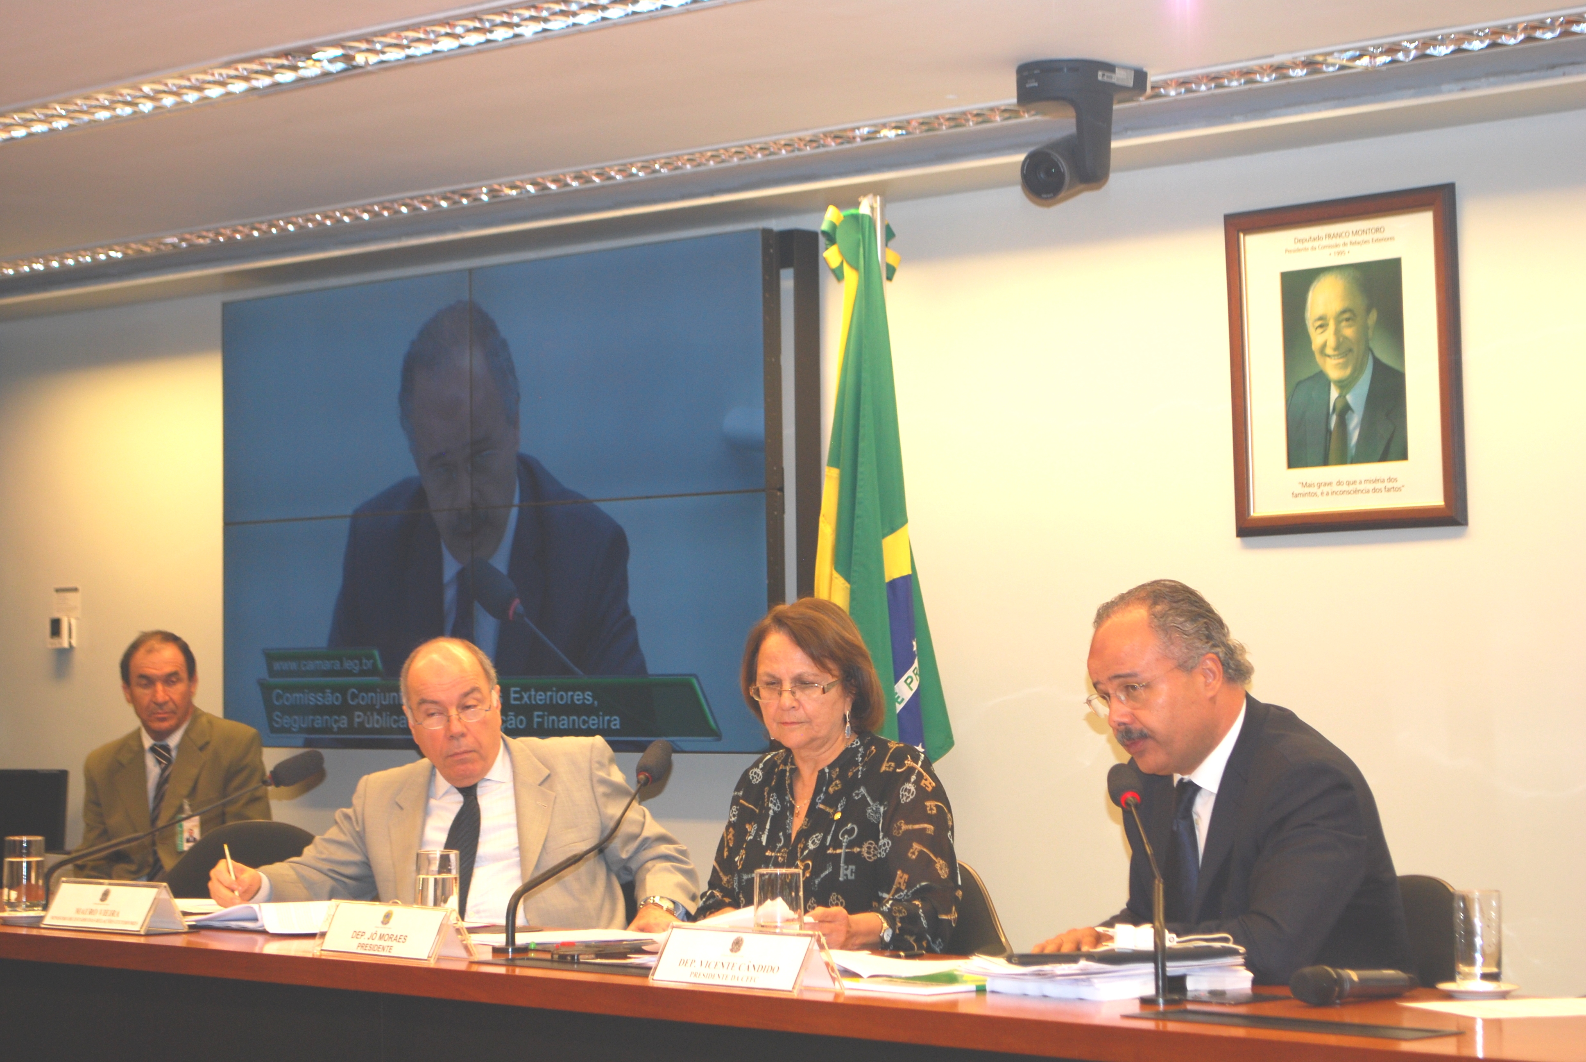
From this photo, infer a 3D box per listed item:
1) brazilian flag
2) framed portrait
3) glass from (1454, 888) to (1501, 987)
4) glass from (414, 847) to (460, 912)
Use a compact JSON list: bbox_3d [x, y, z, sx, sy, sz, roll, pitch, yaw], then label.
[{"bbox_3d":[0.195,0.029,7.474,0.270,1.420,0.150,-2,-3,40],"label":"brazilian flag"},{"bbox_3d":[1.078,-0.325,7.092,0.035,0.655,0.555,1,-3,-45],"label":"framed portrait"},{"bbox_3d":[0.849,0.506,4.483,0.059,0.118,0.059,-1,-2,0],"label":"glass"},{"bbox_3d":[-0.555,0.564,5.658,0.068,0.125,0.068,-1,-2,0],"label":"glass"}]

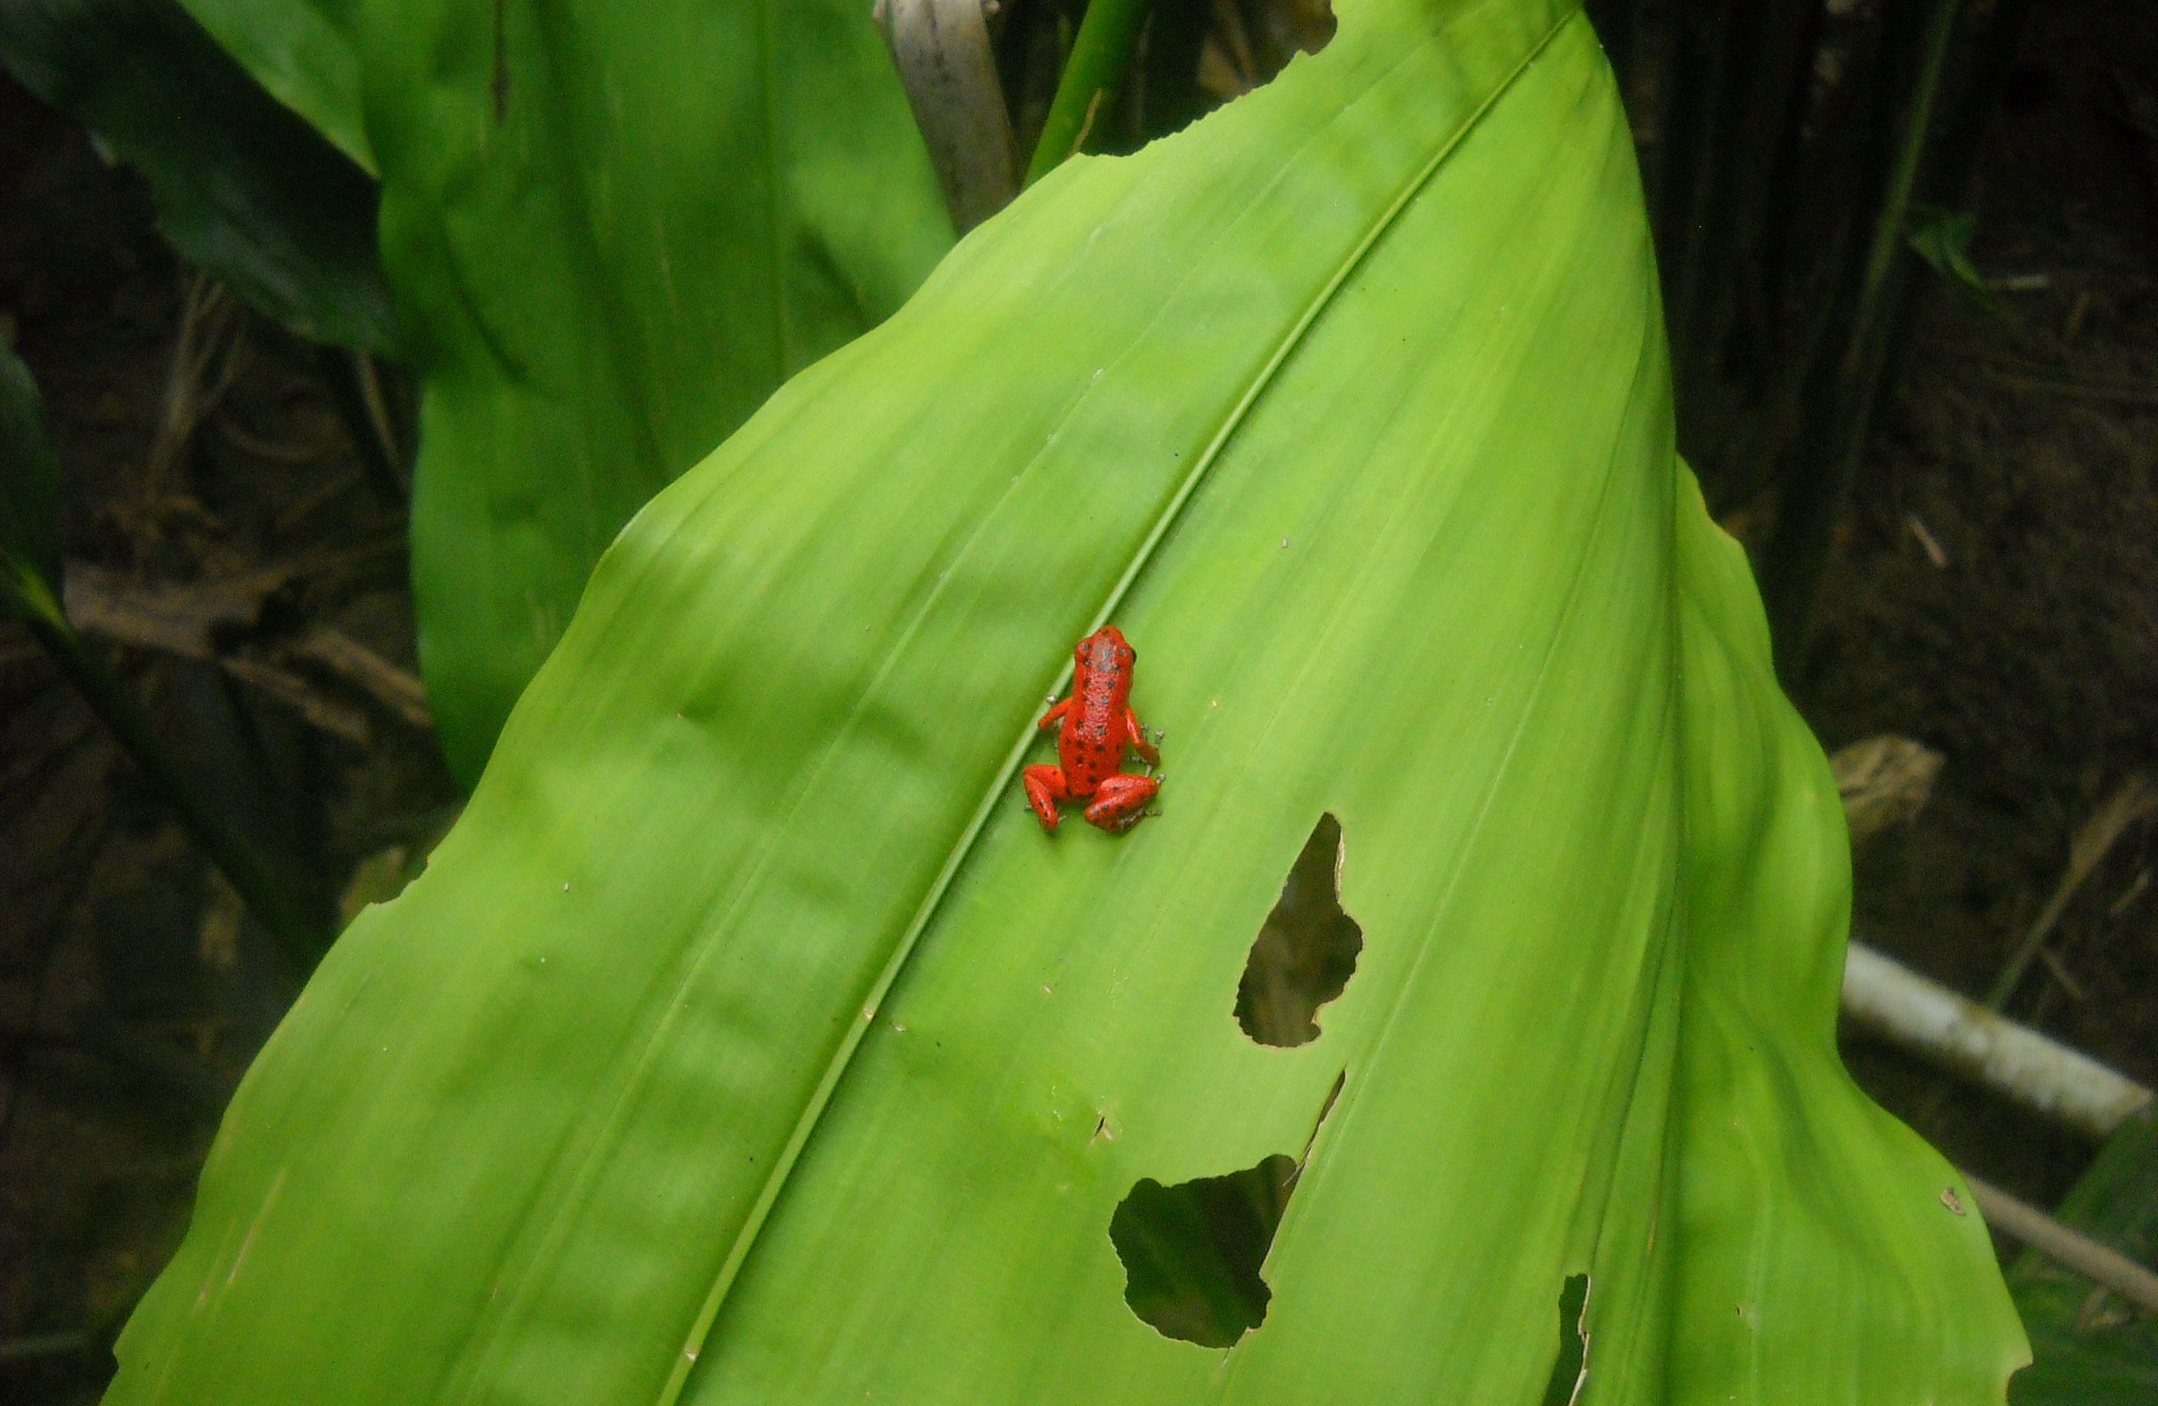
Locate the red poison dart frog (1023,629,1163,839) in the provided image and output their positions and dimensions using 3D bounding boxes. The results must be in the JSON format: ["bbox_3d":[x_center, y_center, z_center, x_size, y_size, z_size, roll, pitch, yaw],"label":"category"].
[{"bbox_3d":[0.002,0.003,0.276,0.015,0.009,0.022,3,55,9],"label":"red poison dart frog"}]

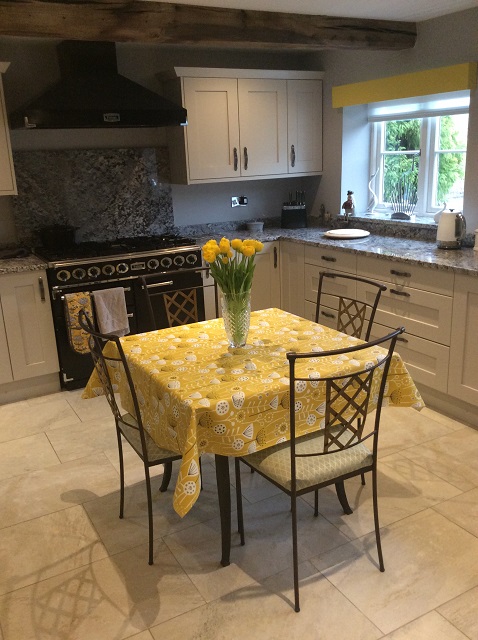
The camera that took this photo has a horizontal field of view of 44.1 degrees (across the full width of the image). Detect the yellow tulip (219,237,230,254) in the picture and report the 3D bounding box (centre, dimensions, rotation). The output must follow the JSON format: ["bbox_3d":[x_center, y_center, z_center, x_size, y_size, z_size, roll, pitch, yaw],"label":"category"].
[{"bbox_3d":[-0.056,-0.297,2.370,0.048,0.070,0.048,-2,16,1],"label":"yellow tulip"}]

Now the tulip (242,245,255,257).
[{"bbox_3d":[0.039,-0.275,2.345,0.048,0.052,0.048,-2,16,1],"label":"tulip"}]

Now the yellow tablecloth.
[{"bbox_3d":[0.018,0.274,2.526,1.150,0.337,1.070,-11,18,-27],"label":"yellow tablecloth"}]

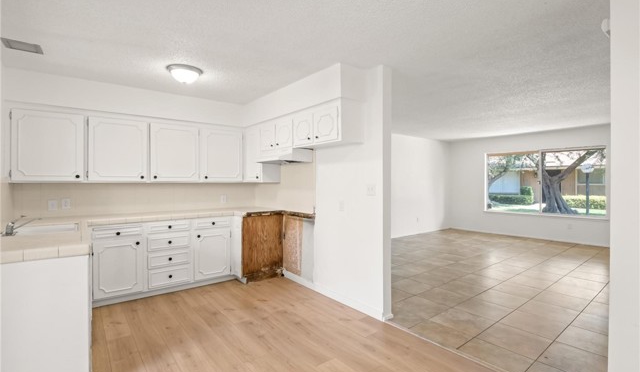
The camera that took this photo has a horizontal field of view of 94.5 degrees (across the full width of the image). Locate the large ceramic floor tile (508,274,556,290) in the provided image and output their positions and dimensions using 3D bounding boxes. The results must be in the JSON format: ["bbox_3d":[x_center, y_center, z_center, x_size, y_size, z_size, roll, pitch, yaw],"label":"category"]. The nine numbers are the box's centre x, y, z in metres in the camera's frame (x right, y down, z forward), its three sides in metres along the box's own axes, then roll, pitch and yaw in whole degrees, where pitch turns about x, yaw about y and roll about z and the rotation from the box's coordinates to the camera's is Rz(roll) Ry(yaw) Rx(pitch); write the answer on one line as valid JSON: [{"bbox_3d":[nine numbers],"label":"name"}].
[{"bbox_3d":[2.813,1.300,3.985,0.444,0.010,0.444,0,1,-38],"label":"large ceramic floor tile"}]

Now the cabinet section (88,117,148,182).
[{"bbox_3d":[-2.367,-0.399,3.484,0.564,0.716,0.320,0,1,-37],"label":"cabinet section"}]

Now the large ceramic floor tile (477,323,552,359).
[{"bbox_3d":[1.675,1.313,2.533,0.444,0.010,0.444,0,1,-38],"label":"large ceramic floor tile"}]

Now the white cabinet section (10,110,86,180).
[{"bbox_3d":[-2.842,-0.393,3.128,0.555,0.713,0.320,0,1,-37],"label":"white cabinet section"}]

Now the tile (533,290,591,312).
[{"bbox_3d":[2.734,1.306,3.357,0.444,0.010,0.444,0,1,-38],"label":"tile"}]

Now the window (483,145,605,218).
[{"bbox_3d":[5.236,-0.070,7.059,0.100,1.547,2.414,0,1,-38],"label":"window"}]

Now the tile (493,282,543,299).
[{"bbox_3d":[2.460,1.302,3.711,0.444,0.010,0.444,0,1,-38],"label":"tile"}]

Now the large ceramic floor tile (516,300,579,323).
[{"bbox_3d":[2.381,1.308,3.083,0.444,0.010,0.444,0,1,-38],"label":"large ceramic floor tile"}]

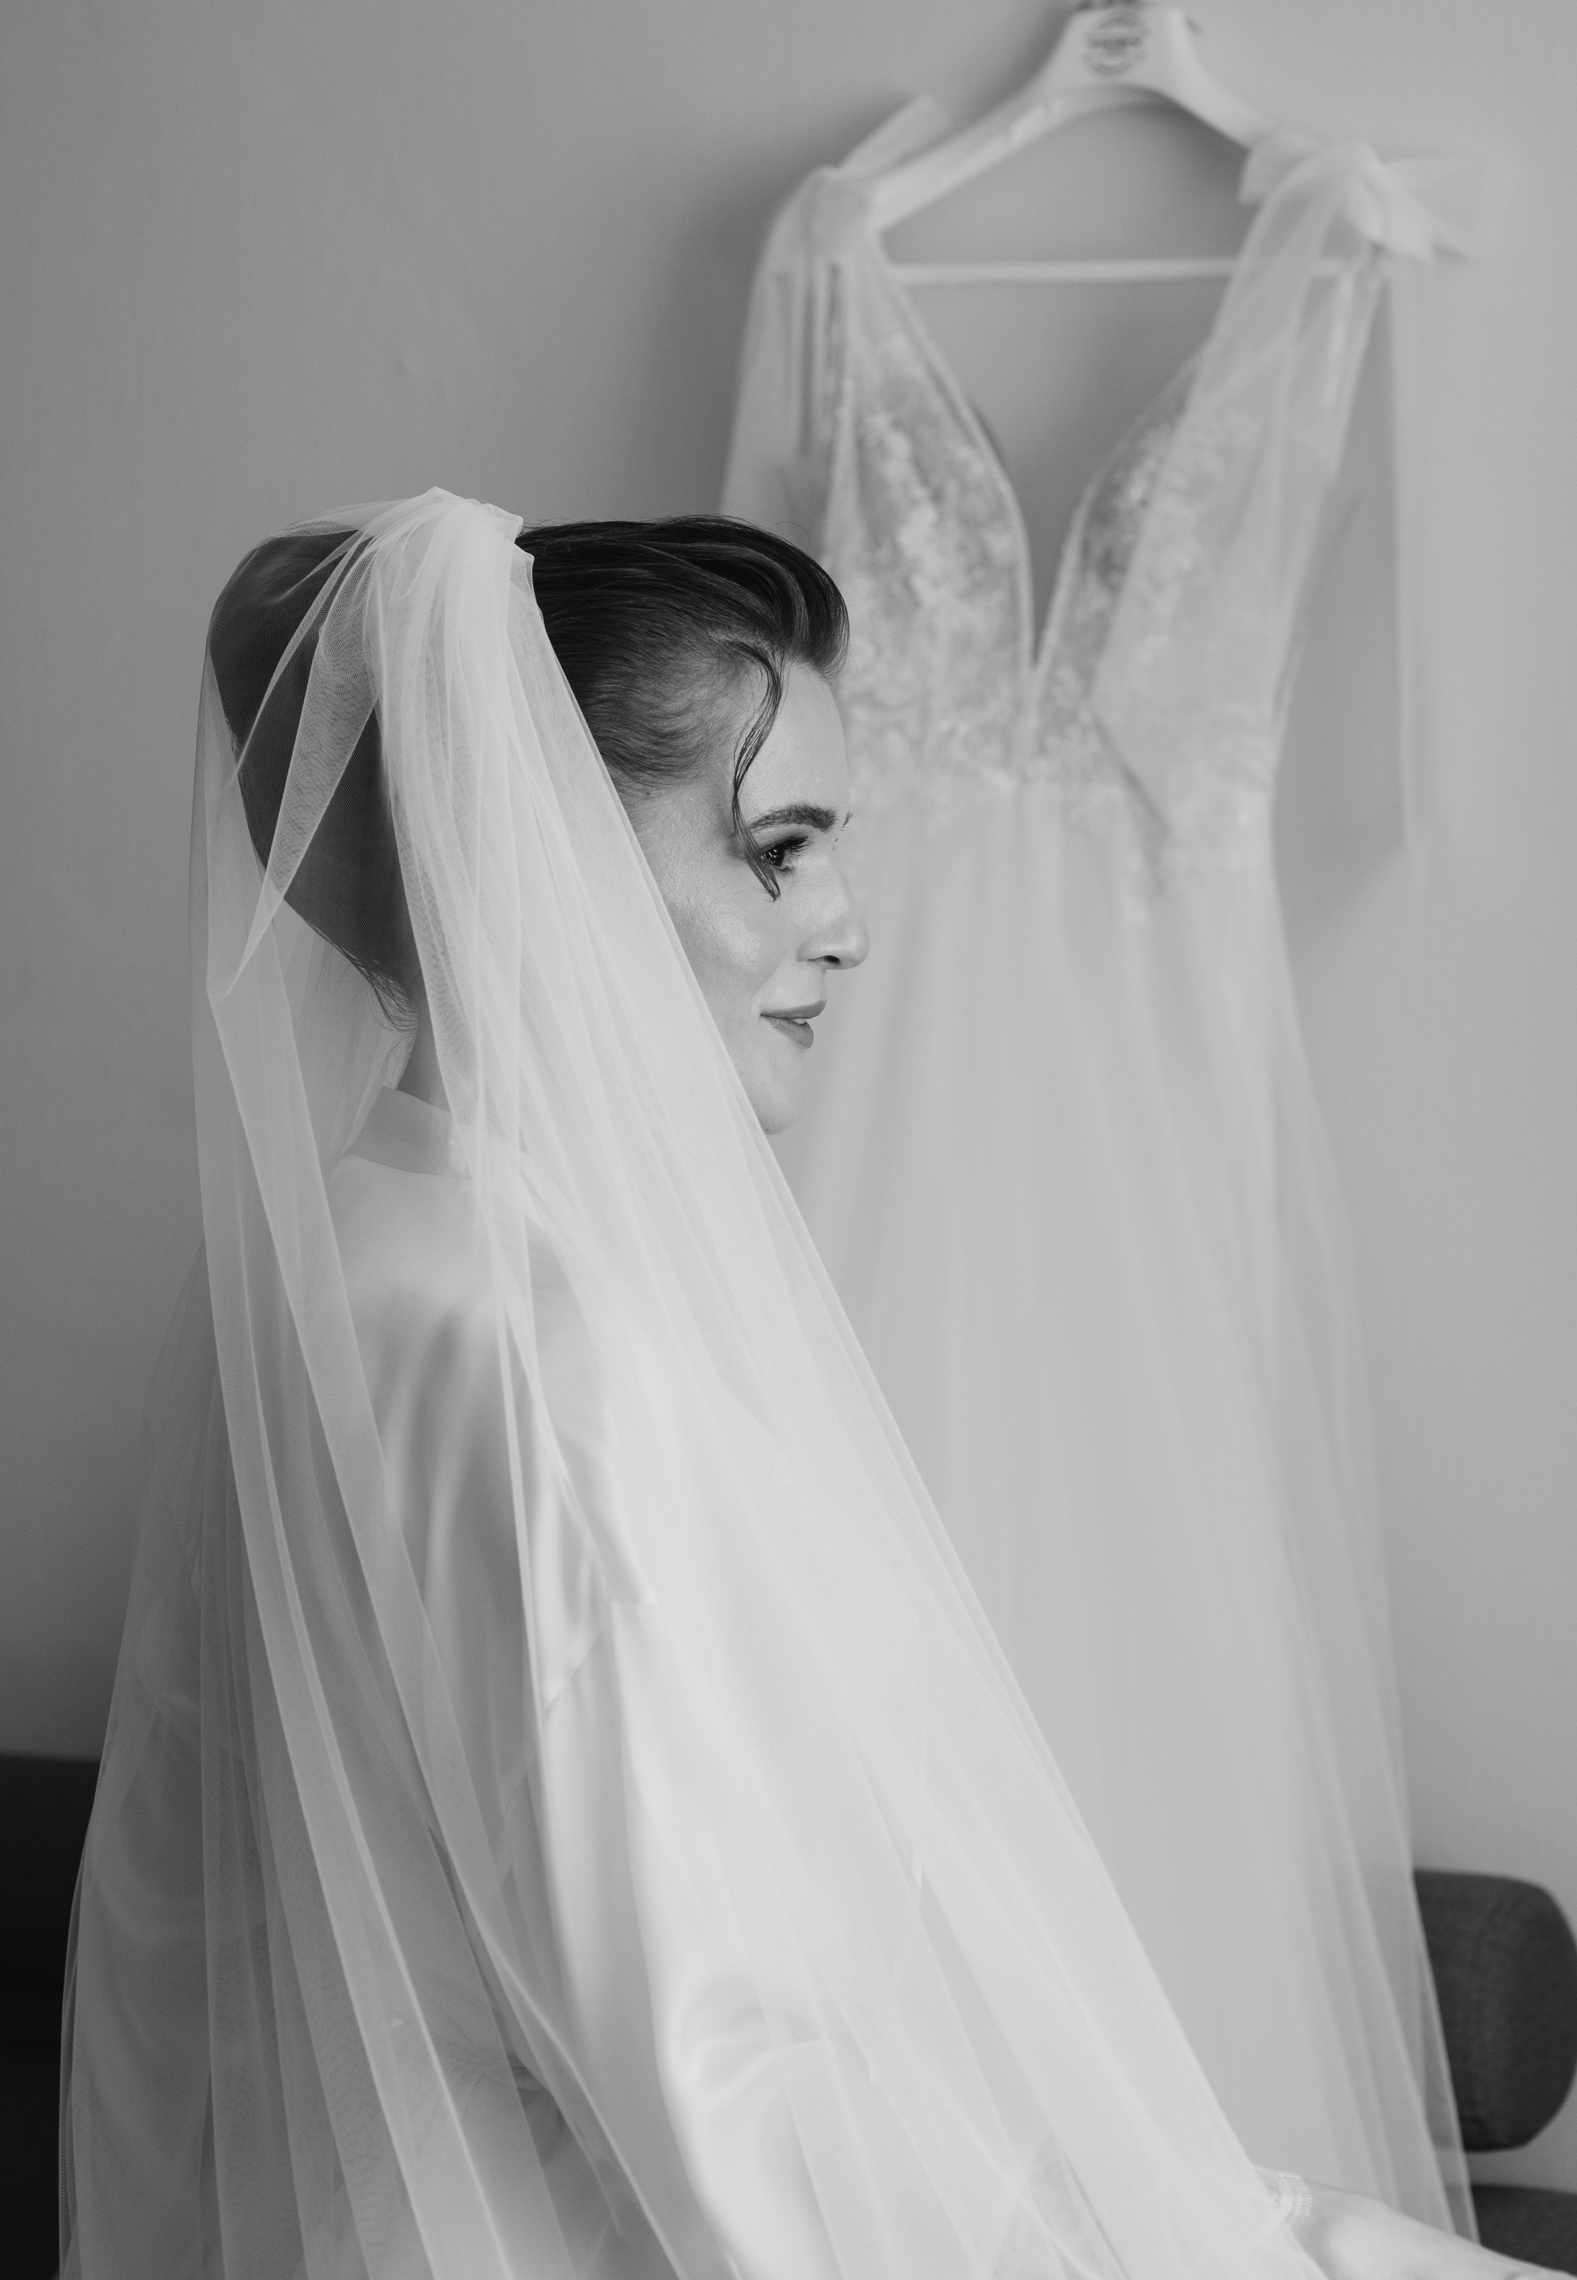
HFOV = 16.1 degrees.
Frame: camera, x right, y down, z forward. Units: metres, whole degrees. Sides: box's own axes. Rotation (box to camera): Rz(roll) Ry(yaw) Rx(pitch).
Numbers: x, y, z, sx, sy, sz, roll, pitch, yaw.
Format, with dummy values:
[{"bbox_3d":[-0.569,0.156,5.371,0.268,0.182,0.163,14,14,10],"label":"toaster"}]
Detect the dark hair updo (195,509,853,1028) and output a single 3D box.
[{"bbox_3d":[-0.100,-0.144,2.150,0.243,0.197,0.180,2,1,10],"label":"dark hair updo"}]

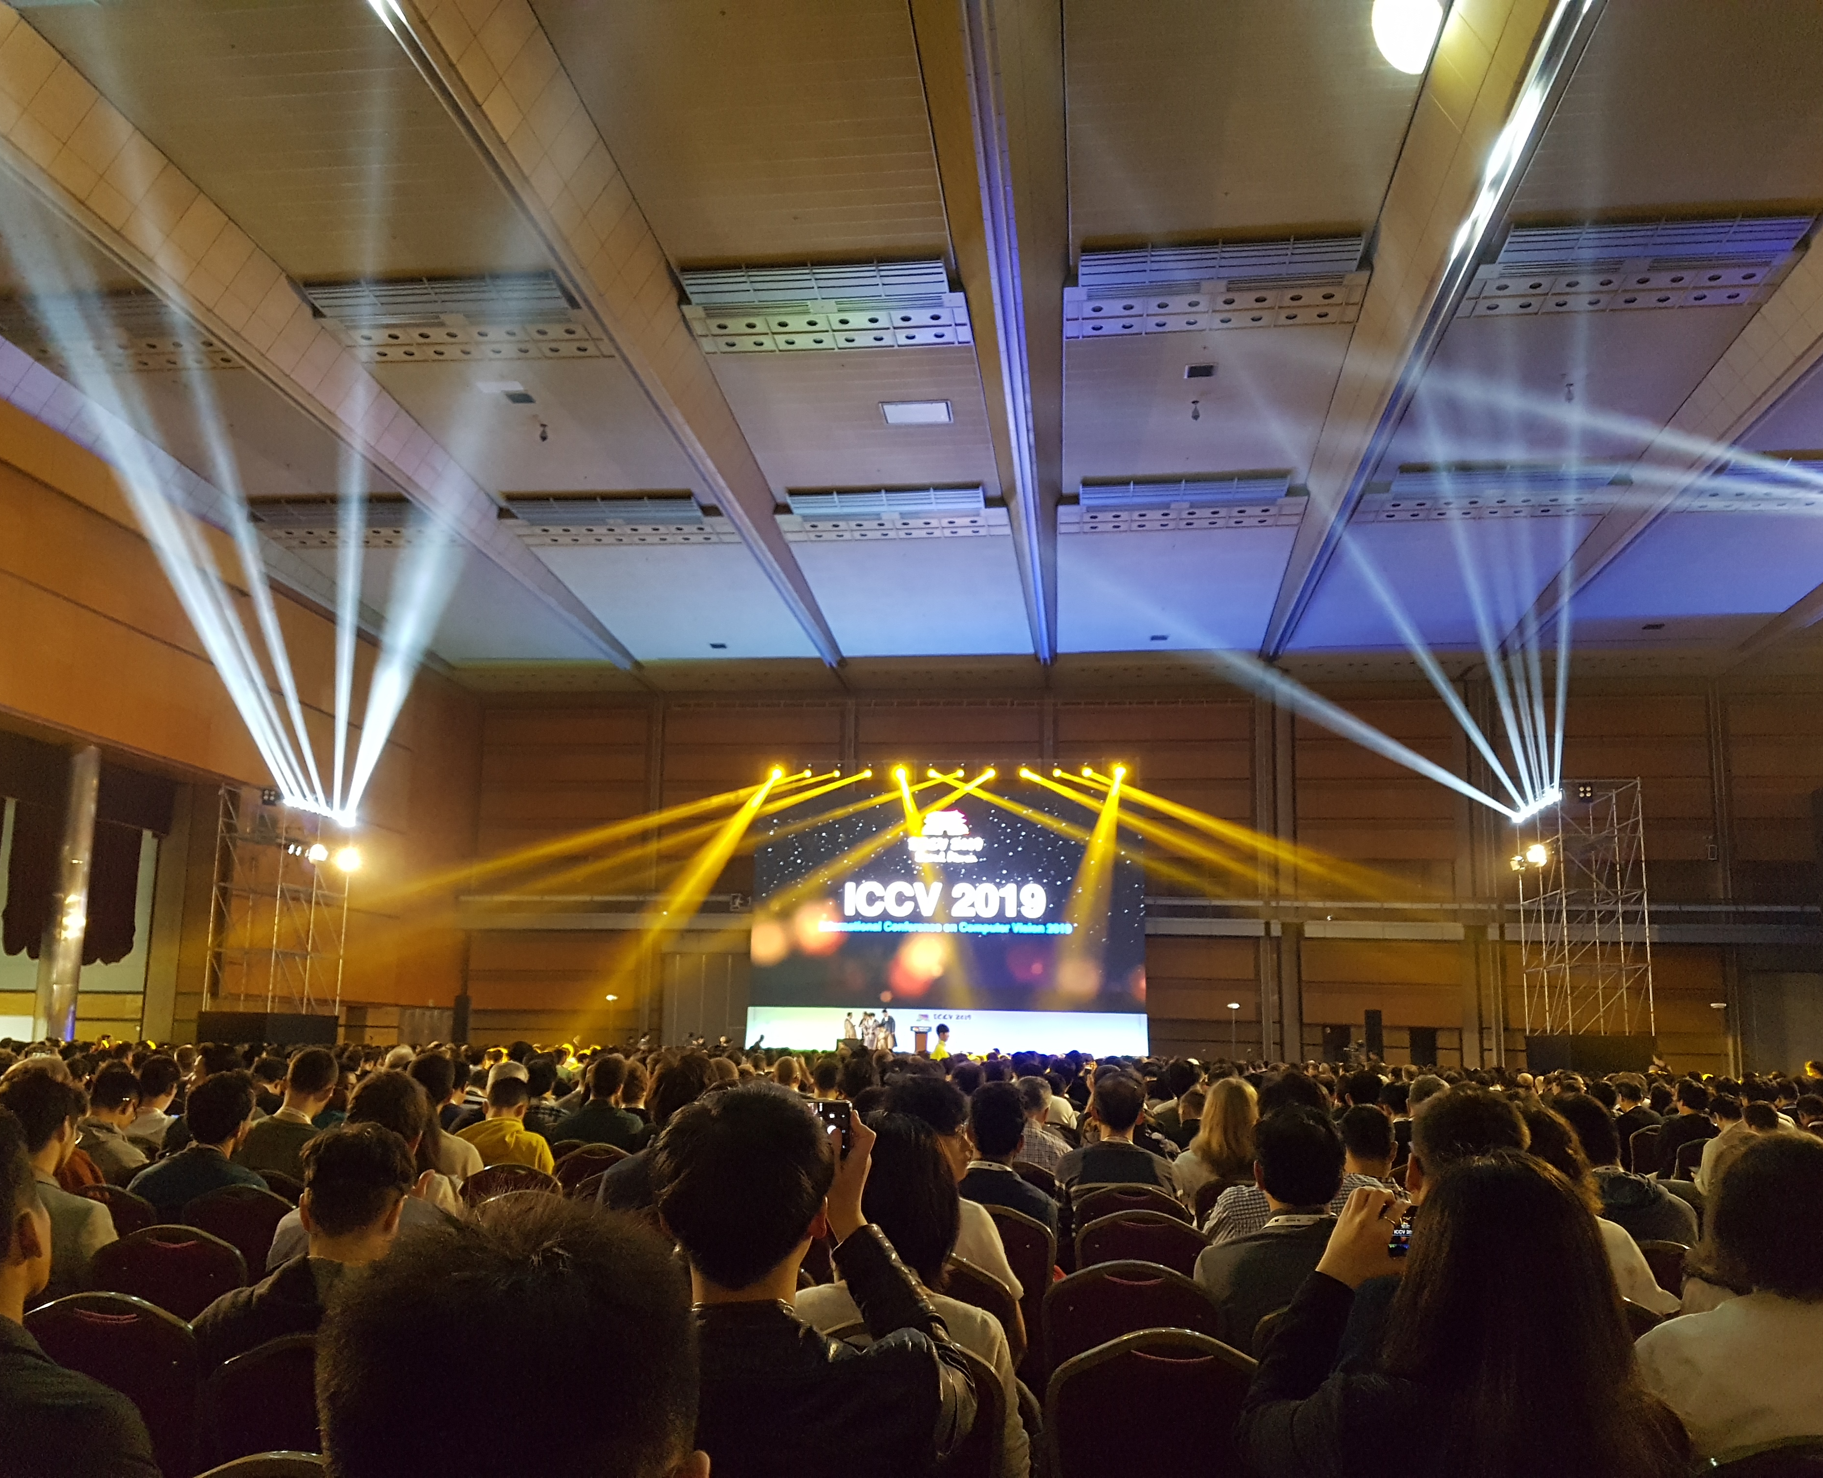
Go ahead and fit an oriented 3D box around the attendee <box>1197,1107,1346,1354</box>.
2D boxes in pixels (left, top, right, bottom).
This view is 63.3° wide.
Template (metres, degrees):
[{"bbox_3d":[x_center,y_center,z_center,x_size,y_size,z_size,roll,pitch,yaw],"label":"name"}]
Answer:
[{"bbox_3d":[0.865,1.493,3.368,0.490,1.310,0.780,0,-12,7],"label":"attendee"}]

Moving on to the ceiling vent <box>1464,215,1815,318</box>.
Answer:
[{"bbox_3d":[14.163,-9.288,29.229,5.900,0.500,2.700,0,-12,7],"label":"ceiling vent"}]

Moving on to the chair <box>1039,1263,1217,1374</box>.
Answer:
[{"bbox_3d":[0.570,1.787,3.840,0.460,0.910,0.570,-1,-12,7],"label":"chair"}]

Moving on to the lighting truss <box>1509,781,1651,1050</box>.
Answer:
[{"bbox_3d":[15.701,4.146,34.737,1.950,5.800,3.500,0,-12,7],"label":"lighting truss"}]

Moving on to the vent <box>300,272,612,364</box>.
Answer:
[{"bbox_3d":[-10.786,-10.070,35.898,6.770,0.450,3.600,-1,-12,7],"label":"vent"}]

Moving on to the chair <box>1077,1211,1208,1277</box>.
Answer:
[{"bbox_3d":[0.770,2.013,4.931,0.460,0.910,0.570,-1,-12,7],"label":"chair"}]

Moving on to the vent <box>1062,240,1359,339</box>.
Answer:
[{"bbox_3d":[6.903,-10.294,33.840,6.850,0.450,3.600,-1,-12,7],"label":"vent"}]

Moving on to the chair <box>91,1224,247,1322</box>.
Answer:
[{"bbox_3d":[-1.954,1.798,4.097,0.460,0.920,0.570,0,-12,7],"label":"chair"}]

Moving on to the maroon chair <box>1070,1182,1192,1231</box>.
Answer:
[{"bbox_3d":[0.877,2.217,5.836,0.460,0.920,0.570,0,-12,7],"label":"maroon chair"}]

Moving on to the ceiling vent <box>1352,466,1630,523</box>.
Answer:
[{"bbox_3d":[15.366,-6.574,39.459,6.200,0.500,2.800,0,-12,7],"label":"ceiling vent"}]

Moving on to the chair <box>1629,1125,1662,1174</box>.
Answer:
[{"bbox_3d":[5.276,3.207,10.501,0.460,0.910,0.570,-1,-12,7],"label":"chair"}]

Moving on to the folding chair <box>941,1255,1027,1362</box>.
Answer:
[{"bbox_3d":[0.086,1.776,3.827,0.460,0.920,0.570,0,-12,7],"label":"folding chair"}]

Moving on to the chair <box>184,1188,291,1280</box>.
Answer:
[{"bbox_3d":[-2.275,2.058,5.315,0.460,0.910,0.570,-1,-12,7],"label":"chair"}]

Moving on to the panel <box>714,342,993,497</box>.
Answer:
[{"bbox_3d":[-1.120,-7.752,36.978,6.100,0.150,8.700,0,-12,7],"label":"panel"}]

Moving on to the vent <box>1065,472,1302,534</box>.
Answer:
[{"bbox_3d":[8.374,-7.250,45.938,7.560,0.450,3.800,-1,-12,7],"label":"vent"}]

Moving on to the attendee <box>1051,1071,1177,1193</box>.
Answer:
[{"bbox_3d":[0.823,2.012,5.862,0.500,1.330,0.780,0,-12,7],"label":"attendee"}]

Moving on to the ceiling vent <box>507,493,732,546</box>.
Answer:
[{"bbox_3d":[-9.454,-7.025,48.013,7.300,0.450,3.800,-1,-12,7],"label":"ceiling vent"}]

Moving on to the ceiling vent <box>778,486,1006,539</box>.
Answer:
[{"bbox_3d":[-0.595,-7.137,46.982,7.340,0.450,3.800,-1,-12,7],"label":"ceiling vent"}]

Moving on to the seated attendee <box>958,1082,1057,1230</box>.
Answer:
[{"bbox_3d":[0.299,1.855,5.153,0.500,1.300,0.800,-1,-12,7],"label":"seated attendee"}]

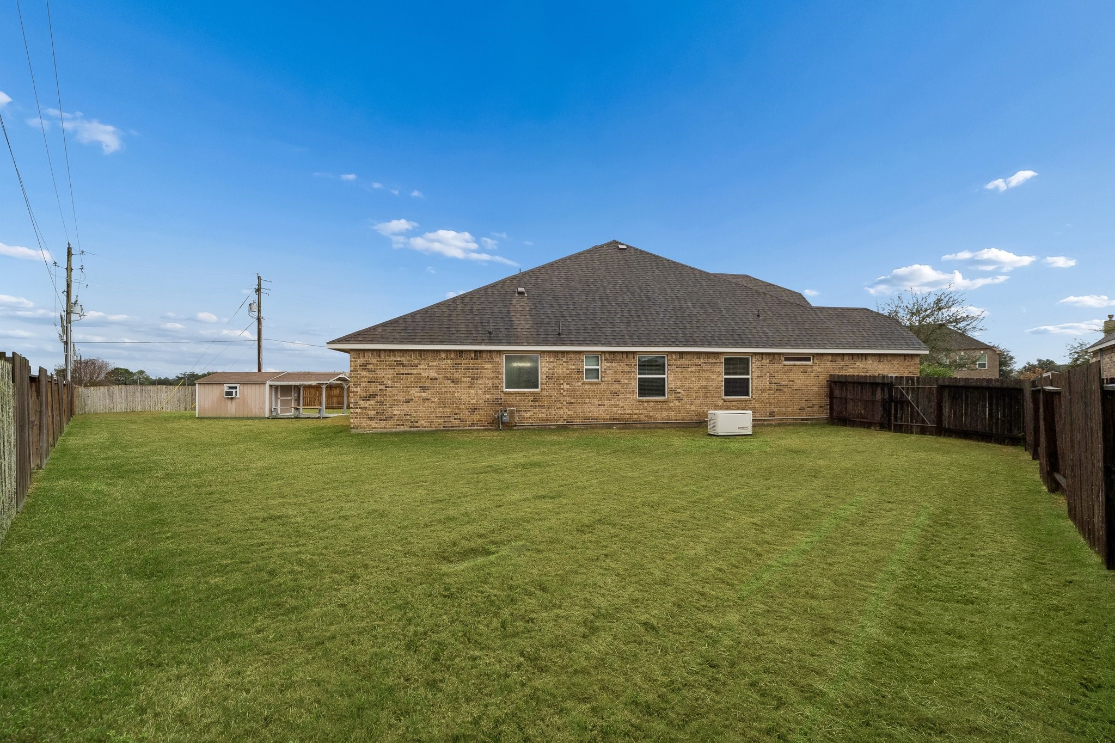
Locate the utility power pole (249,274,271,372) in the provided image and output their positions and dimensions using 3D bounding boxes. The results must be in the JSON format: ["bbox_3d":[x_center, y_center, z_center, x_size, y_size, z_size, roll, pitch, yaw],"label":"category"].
[{"bbox_3d":[-20.800,-2.050,30.300,1.300,9.550,1.100,0,0,-44],"label":"utility power pole"}]

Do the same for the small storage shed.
[{"bbox_3d":[-14.550,1.160,22.950,6.950,2.340,3.000,0,0,4],"label":"small storage shed"}]

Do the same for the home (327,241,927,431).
[{"bbox_3d":[2.180,-1.950,22.900,21.000,7.850,17.000,0,0,-9],"label":"home"}]

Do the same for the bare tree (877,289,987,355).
[{"bbox_3d":[20.500,-1.300,24.000,5.600,6.600,5.500,0,0,-9],"label":"bare tree"}]

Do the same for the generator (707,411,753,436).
[{"bbox_3d":[5.580,1.620,13.900,1.220,0.750,0.640,0,0,-9],"label":"generator"}]

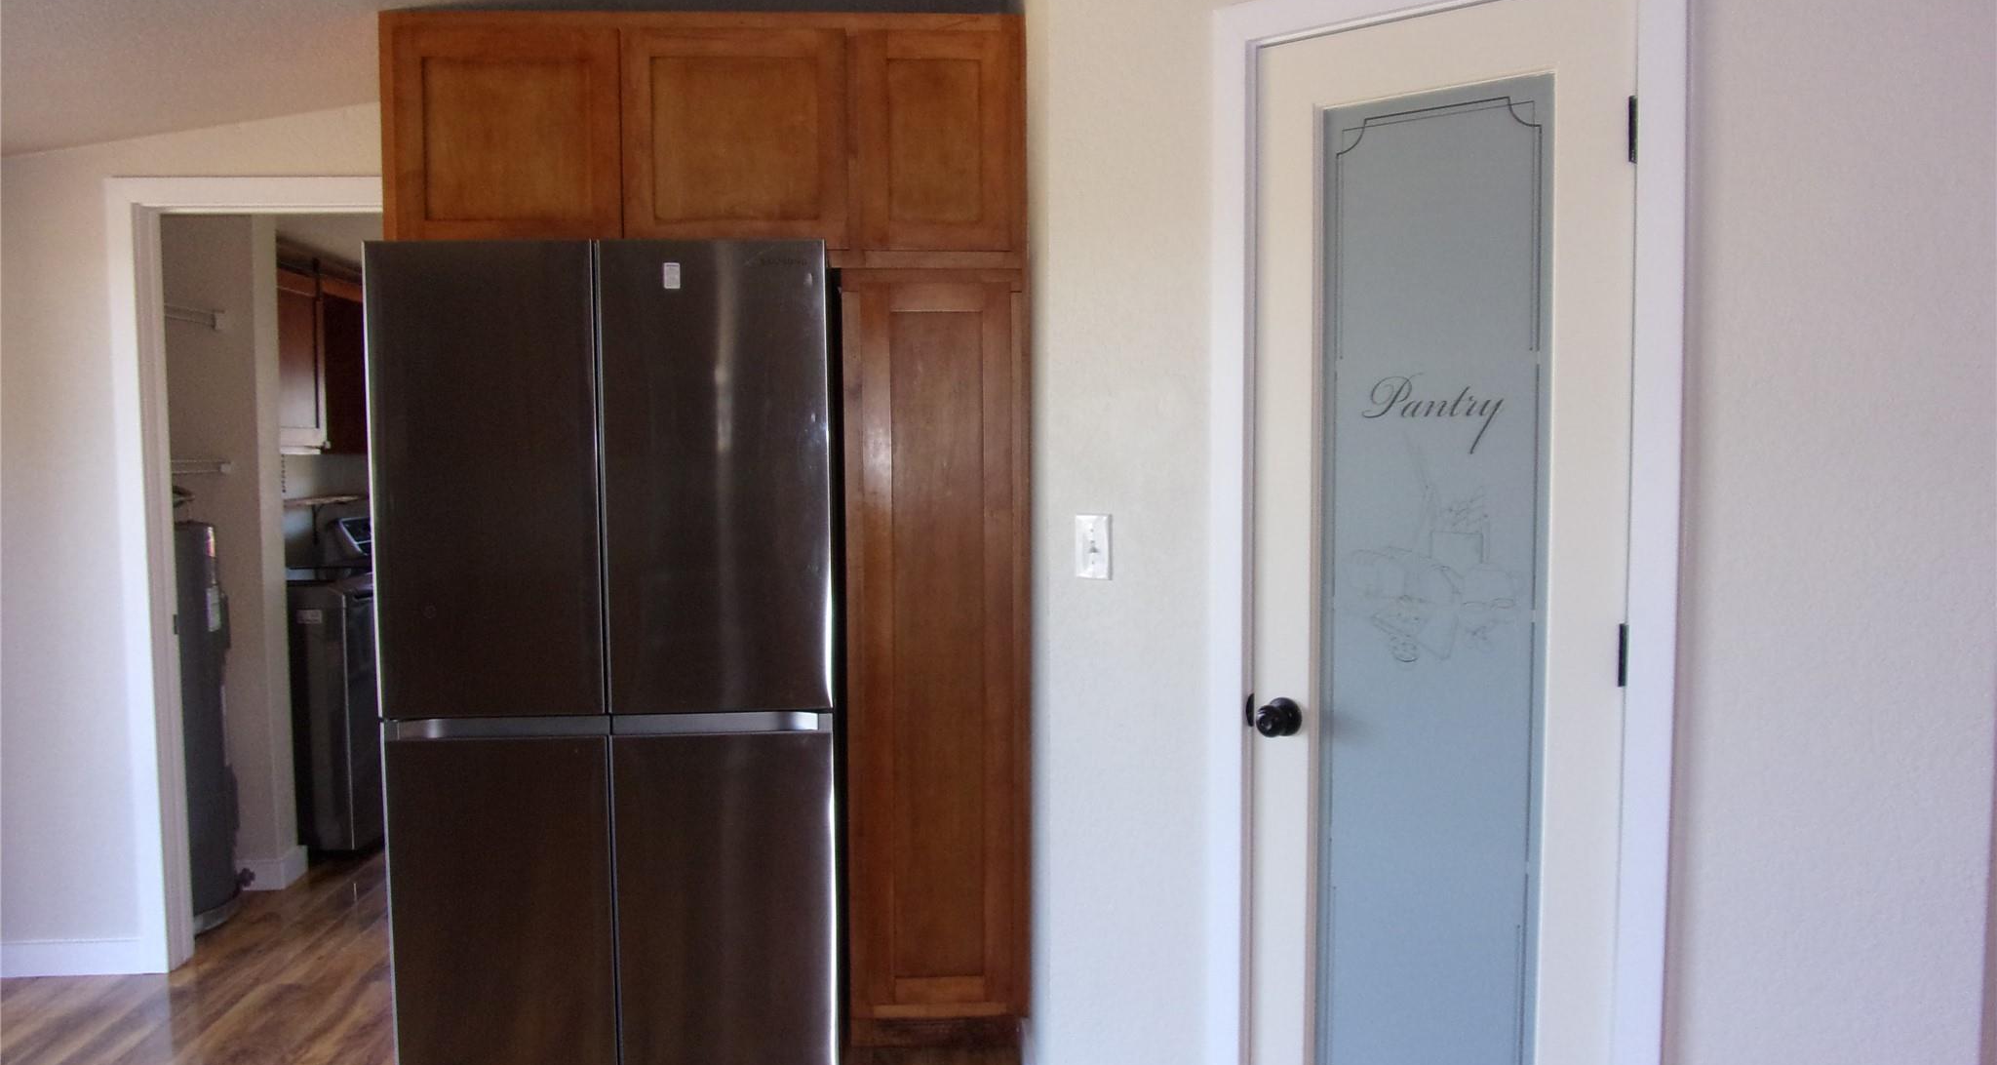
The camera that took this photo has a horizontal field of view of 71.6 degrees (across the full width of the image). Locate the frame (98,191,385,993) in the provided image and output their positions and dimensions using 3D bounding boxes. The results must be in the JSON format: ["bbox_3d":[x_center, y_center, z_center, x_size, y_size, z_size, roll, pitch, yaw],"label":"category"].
[{"bbox_3d":[-1.814,0.125,3.675,0.919,2.078,0.115,-1,4,-2],"label":"frame"}]

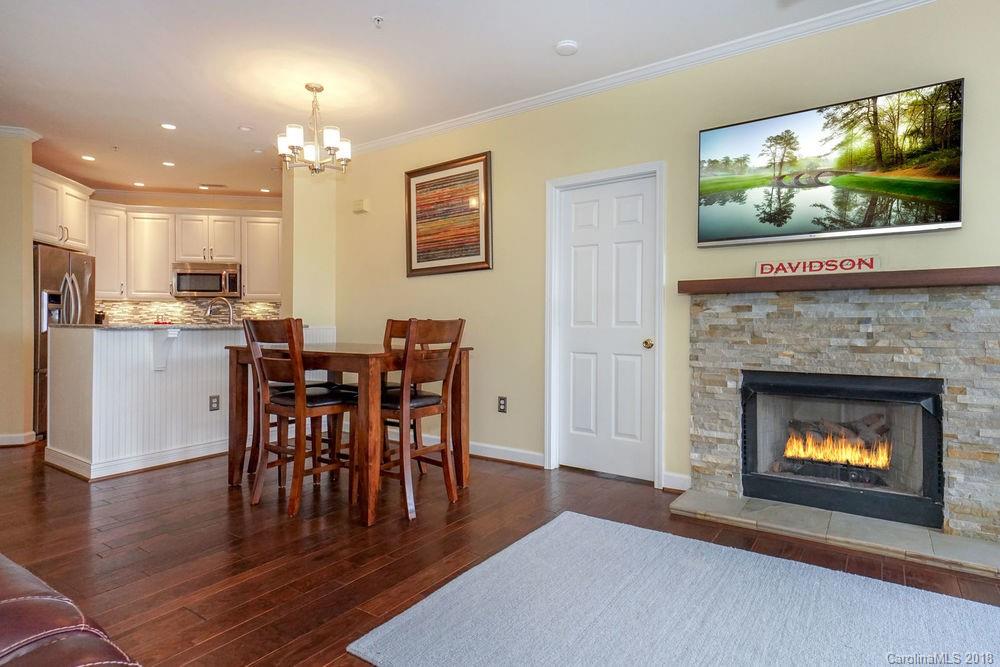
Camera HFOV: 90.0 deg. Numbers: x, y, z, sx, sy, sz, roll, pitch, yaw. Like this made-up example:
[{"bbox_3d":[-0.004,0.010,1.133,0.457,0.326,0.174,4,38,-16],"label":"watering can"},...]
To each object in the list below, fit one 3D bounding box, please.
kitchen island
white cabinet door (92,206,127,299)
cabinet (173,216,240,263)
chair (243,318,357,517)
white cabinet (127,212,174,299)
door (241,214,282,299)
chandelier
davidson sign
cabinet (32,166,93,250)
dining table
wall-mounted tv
[{"bbox_3d":[-2.594,0.470,4.463,0.860,1.050,2.007,1,1,33],"label":"kitchen island"},{"bbox_3d":[-4.550,-0.926,5.802,0.050,1.040,0.360,1,1,34],"label":"white cabinet door"},{"bbox_3d":[-3.589,-1.150,6.258,0.745,0.565,0.340,0,1,-11],"label":"cabinet"},{"bbox_3d":[-1.191,0.469,3.066,0.435,1.100,0.545,1,1,33],"label":"chair"},{"bbox_3d":[-4.209,-0.929,6.138,0.517,1.050,0.340,0,1,-11],"label":"white cabinet"},{"bbox_3d":[-2.961,-0.914,6.237,0.480,1.030,0.050,0,1,-11],"label":"door"},{"bbox_3d":[-1.304,-1.423,3.516,0.530,0.610,0.530,0,1,-11],"label":"chandelier"},{"bbox_3d":[1.742,-0.365,2.773,0.585,0.110,0.025,1,1,33],"label":"davidson sign"},{"bbox_3d":[-4.632,-1.185,4.924,0.600,0.670,0.830,0,1,-11],"label":"cabinet"},{"bbox_3d":[-1.014,0.555,3.375,1.390,0.920,0.915,1,1,33],"label":"dining table"},{"bbox_3d":[1.744,-0.875,2.761,1.209,0.714,0.055,1,1,33],"label":"wall-mounted tv"}]

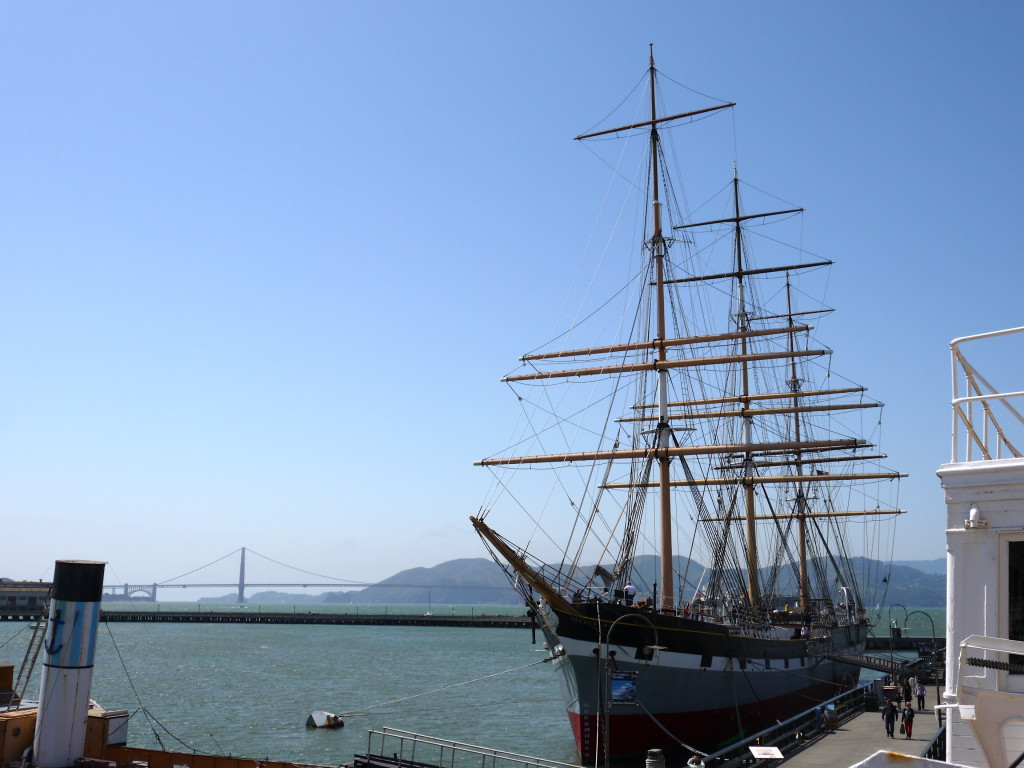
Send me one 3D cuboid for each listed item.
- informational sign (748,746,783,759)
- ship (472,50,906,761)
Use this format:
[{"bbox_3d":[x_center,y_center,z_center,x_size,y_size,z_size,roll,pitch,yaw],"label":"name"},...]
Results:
[{"bbox_3d":[9.212,13.347,40.654,1.110,0.060,0.620,3,25,-14],"label":"informational sign"},{"bbox_3d":[17.622,2.260,91.455,27.000,47.000,91.500,-5,-12,25],"label":"ship"}]

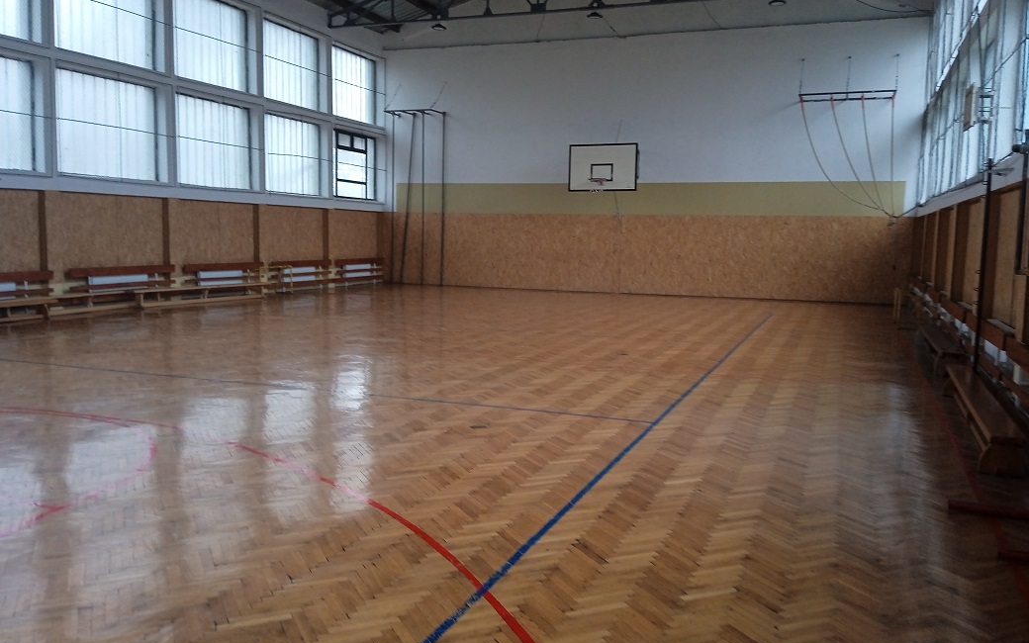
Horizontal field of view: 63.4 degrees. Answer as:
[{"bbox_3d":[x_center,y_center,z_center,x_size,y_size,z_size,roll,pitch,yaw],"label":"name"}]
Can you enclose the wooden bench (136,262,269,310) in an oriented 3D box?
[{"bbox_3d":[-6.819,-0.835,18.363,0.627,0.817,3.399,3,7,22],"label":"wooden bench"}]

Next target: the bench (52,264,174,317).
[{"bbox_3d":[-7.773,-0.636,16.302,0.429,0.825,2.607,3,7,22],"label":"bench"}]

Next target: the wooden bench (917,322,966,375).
[{"bbox_3d":[5.942,0.360,11.710,0.289,0.313,3.383,3,7,22],"label":"wooden bench"}]

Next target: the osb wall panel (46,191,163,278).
[{"bbox_3d":[-7.959,-1.687,16.433,0.030,1.576,2.706,3,7,22],"label":"osb wall panel"}]

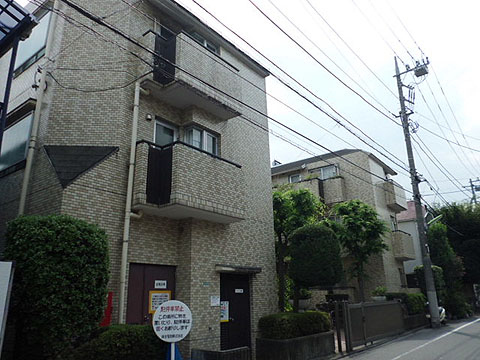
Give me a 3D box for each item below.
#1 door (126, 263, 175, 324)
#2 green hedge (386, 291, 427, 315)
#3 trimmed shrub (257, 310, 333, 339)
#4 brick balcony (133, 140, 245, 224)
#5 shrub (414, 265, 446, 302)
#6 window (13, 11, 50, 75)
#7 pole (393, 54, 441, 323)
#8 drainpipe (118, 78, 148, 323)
[{"bbox_3d":[-1.724,2.715,7.018,0.070,2.050,1.152,-15,-22,36],"label":"door"},{"bbox_3d":[7.754,5.774,16.753,0.900,0.900,2.900,-15,-22,36],"label":"green hedge"},{"bbox_3d":[1.389,3.683,9.260,0.850,0.550,2.600,-15,-22,36],"label":"trimmed shrub"},{"bbox_3d":[-1.156,0.125,7.895,1.143,1.300,2.551,-16,-23,37],"label":"brick balcony"},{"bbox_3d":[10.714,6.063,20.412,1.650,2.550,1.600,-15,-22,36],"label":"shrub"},{"bbox_3d":[-5.094,-3.282,8.825,1.759,1.339,0.120,-15,-22,36],"label":"window"},{"bbox_3d":[9.331,-0.327,17.898,2.350,14.260,0.750,-15,-22,36],"label":"pole"},{"bbox_3d":[-1.997,0.642,6.789,0.172,5.782,0.311,-15,-22,36],"label":"drainpipe"}]

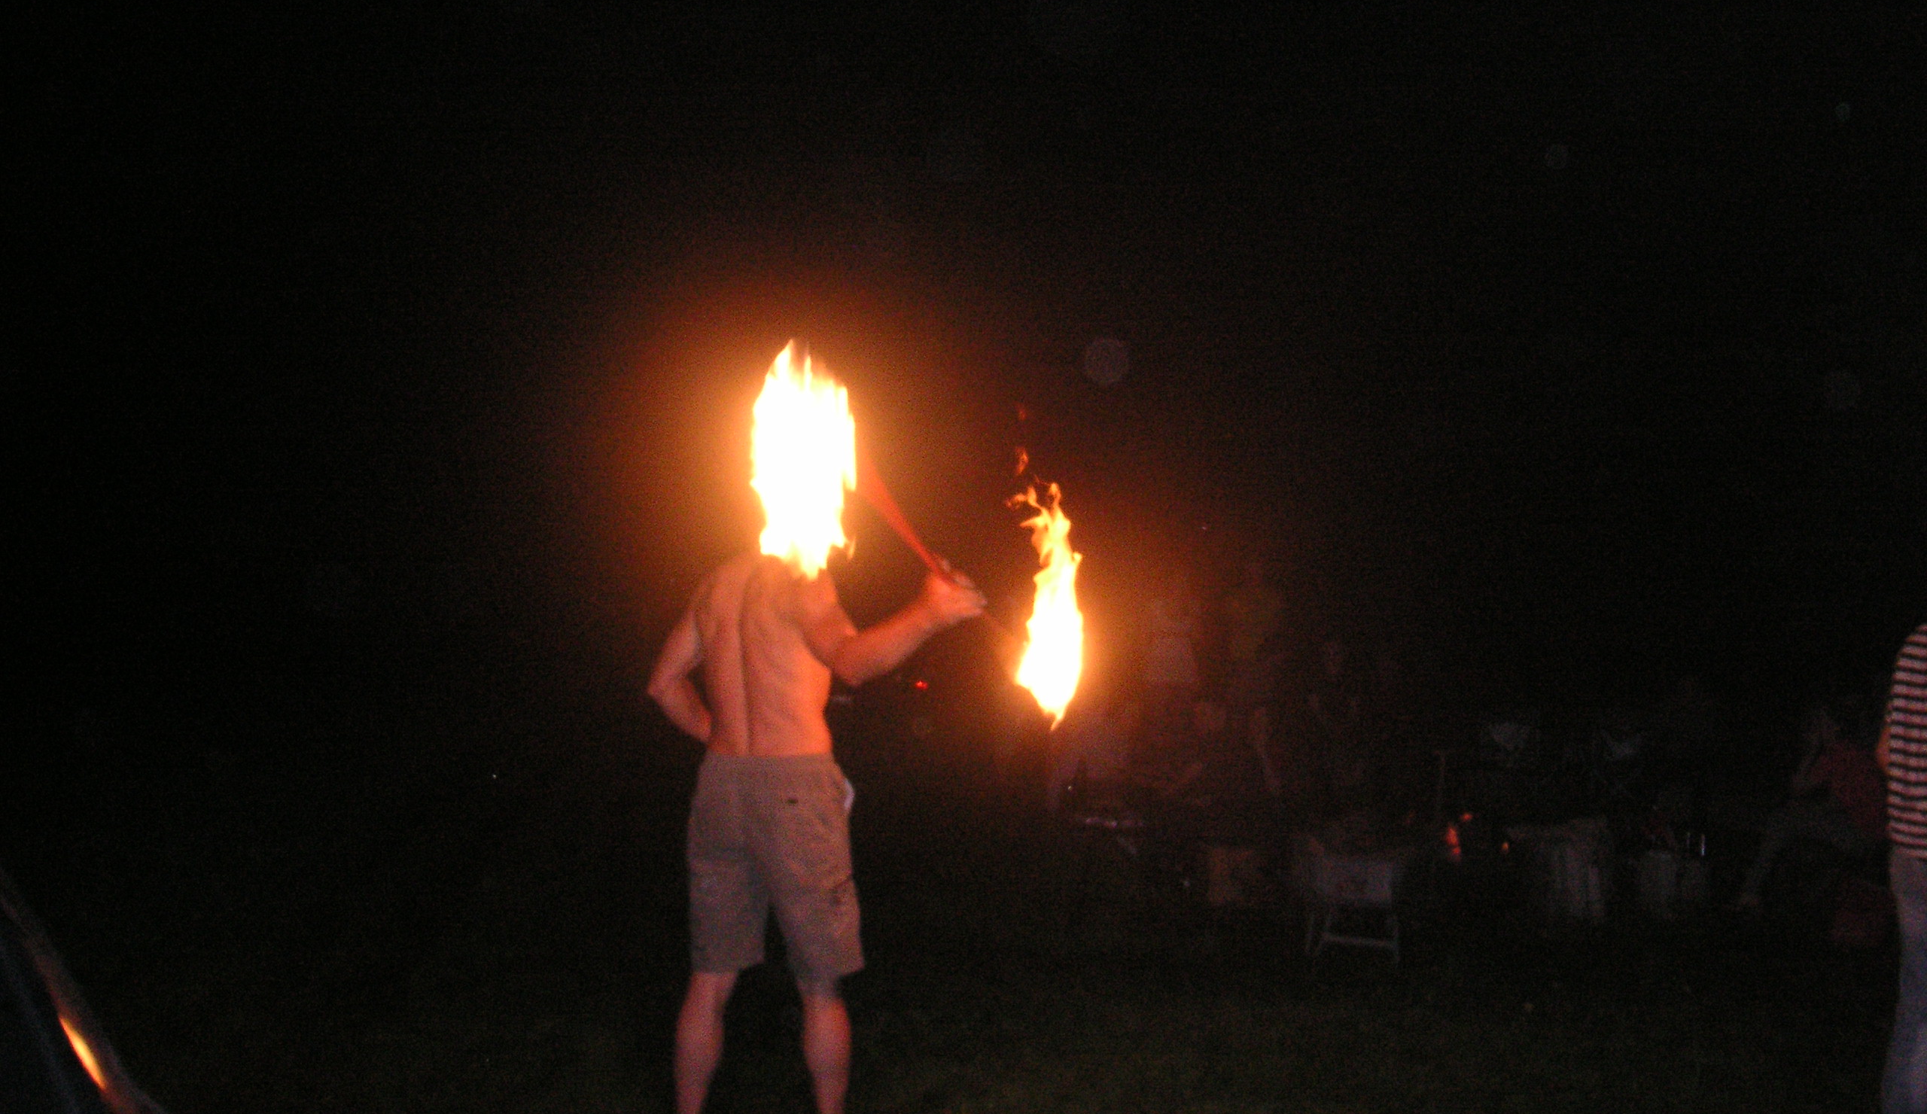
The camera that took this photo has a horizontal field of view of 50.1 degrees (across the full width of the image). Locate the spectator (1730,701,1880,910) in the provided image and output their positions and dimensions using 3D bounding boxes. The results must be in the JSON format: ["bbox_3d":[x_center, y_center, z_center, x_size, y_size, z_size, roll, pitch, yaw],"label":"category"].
[{"bbox_3d":[4.030,1.175,9.800,0.820,1.000,0.520,0,-1,20],"label":"spectator"}]

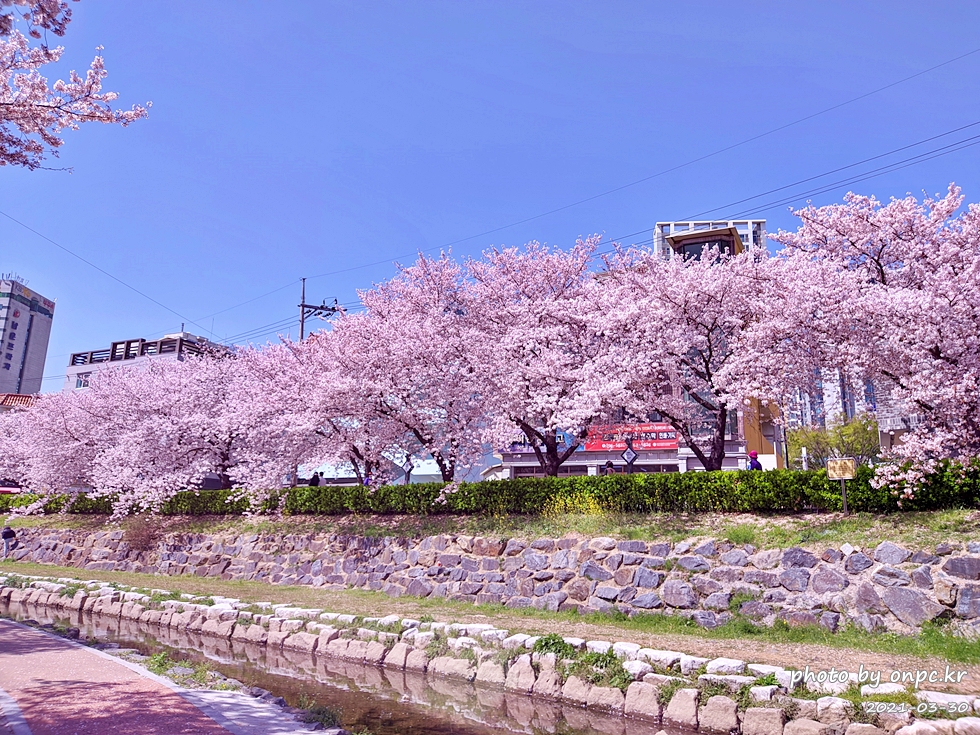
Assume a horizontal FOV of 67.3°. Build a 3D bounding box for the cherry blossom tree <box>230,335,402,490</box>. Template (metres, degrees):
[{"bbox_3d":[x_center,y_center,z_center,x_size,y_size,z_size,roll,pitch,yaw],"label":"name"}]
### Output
[{"bbox_3d":[-7.754,2.484,33.729,7.730,8.140,7.210,-9,-17,39],"label":"cherry blossom tree"}]

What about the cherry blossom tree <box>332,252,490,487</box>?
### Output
[{"bbox_3d":[-3.135,0.536,30.194,6.800,10.610,6.800,2,-13,0],"label":"cherry blossom tree"}]

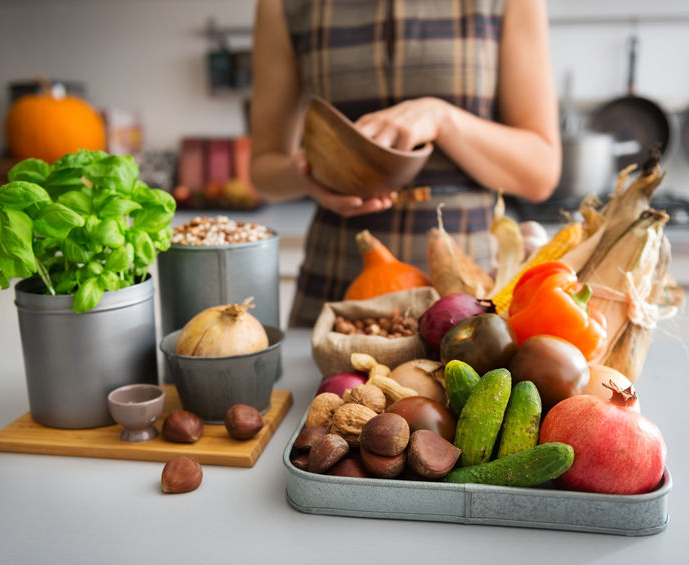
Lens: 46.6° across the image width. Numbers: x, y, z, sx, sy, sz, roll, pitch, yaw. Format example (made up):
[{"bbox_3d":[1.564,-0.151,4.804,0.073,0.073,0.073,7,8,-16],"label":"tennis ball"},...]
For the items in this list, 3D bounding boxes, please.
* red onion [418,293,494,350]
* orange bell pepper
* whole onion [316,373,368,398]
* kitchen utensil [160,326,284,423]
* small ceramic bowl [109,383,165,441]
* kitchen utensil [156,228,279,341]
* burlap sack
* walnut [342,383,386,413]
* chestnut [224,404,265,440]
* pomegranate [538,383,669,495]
[{"bbox_3d":[0.118,0.046,0.849,0.079,0.069,0.069,-15,8,2],"label":"red onion"},{"bbox_3d":[0.226,0.030,0.850,0.092,0.095,0.095,-27,0,27],"label":"orange bell pepper"},{"bbox_3d":[0.004,0.113,0.723,0.065,0.063,0.065,-1,13,0],"label":"whole onion"},{"bbox_3d":[-0.117,0.089,0.787,0.120,0.069,0.120,-1,13,0],"label":"kitchen utensil"},{"bbox_3d":[-0.186,0.121,0.725,0.050,0.037,0.050,-1,13,0],"label":"small ceramic bowl"},{"bbox_3d":[-0.140,0.025,0.922,0.137,0.156,0.137,-1,13,0],"label":"kitchen utensil"},{"bbox_3d":[0.038,0.053,0.960,0.140,0.080,0.125,1,13,8],"label":"burlap sack"},{"bbox_3d":[0.019,0.102,0.705,0.037,0.034,0.036,-1,13,0],"label":"walnut"},{"bbox_3d":[-0.089,0.125,0.713,0.035,0.030,0.032,-1,13,0],"label":"chestnut"},{"bbox_3d":[0.192,0.119,0.595,0.092,0.088,0.092,0,10,6],"label":"pomegranate"}]

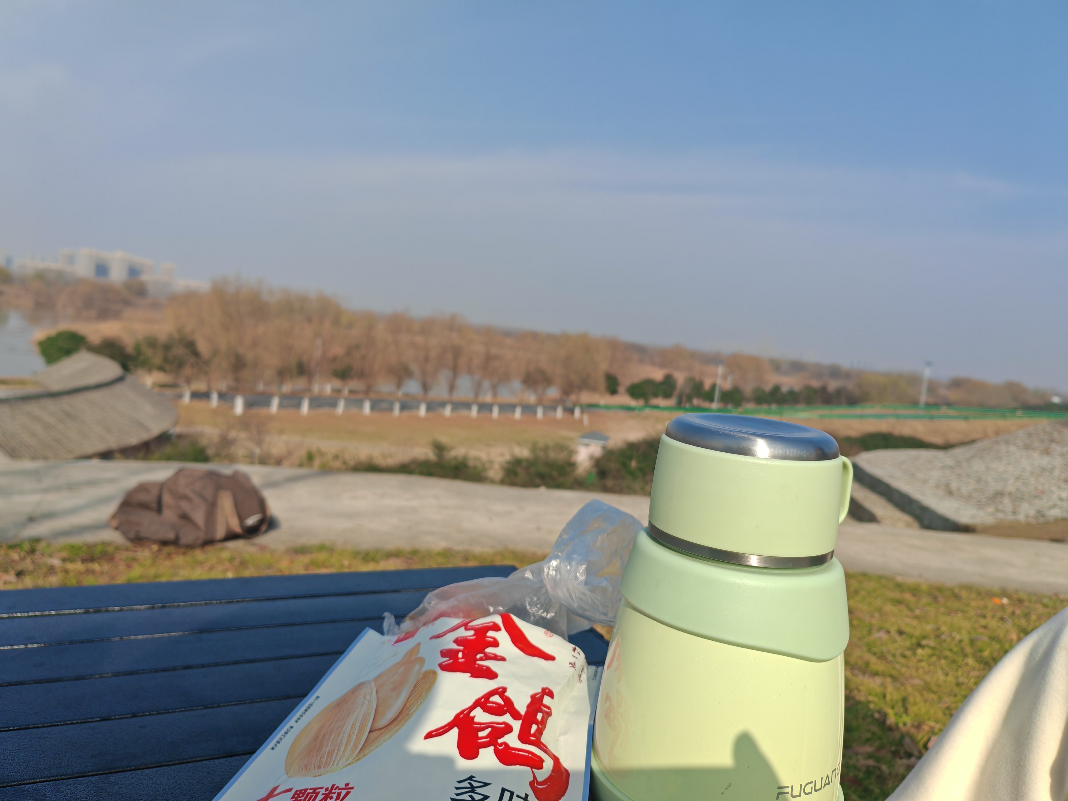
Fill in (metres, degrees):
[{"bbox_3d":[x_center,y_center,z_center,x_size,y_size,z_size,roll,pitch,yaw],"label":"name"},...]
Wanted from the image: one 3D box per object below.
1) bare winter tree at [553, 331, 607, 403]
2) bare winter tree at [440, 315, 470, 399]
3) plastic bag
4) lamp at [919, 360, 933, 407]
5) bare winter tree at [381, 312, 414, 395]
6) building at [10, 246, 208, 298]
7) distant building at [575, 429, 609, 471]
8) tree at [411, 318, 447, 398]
[{"bbox_3d":[3.384,-2.453,62.000,3.400,5.000,3.400,7,5,3],"label":"bare winter tree"},{"bbox_3d":[-5.233,-2.865,55.000,1.900,5.200,1.900,6,5,-6],"label":"bare winter tree"},{"bbox_3d":[-0.014,0.132,0.640,0.190,0.110,0.120,7,5,0],"label":"plastic bag"},{"bbox_3d":[61.133,-2.604,130.000,0.800,6.900,0.600,9,5,25],"label":"lamp"},{"bbox_3d":[-8.490,-2.917,52.000,2.000,4.900,2.000,6,5,-10],"label":"bare winter tree"},{"bbox_3d":[-244.952,-74.279,480.000,102.000,19.000,35.000,4,6,-27],"label":"building"},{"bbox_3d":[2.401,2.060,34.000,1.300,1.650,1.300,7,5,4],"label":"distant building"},{"bbox_3d":[-6.779,-2.760,53.500,2.100,5.000,2.100,6,5,-7],"label":"tree"}]

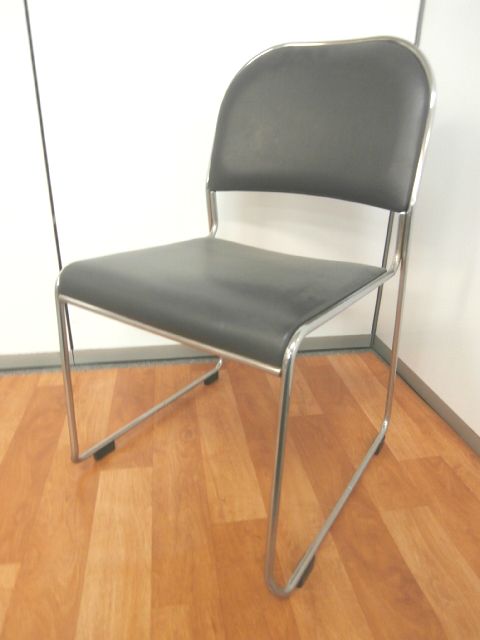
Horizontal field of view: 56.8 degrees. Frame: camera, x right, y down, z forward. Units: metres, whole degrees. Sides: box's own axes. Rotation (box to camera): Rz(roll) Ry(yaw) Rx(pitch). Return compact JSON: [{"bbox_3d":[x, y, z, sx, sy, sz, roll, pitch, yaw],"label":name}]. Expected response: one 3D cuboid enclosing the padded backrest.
[{"bbox_3d":[0.151,-0.398,0.893,0.470,0.315,0.075,16,11,32],"label":"padded backrest"}]

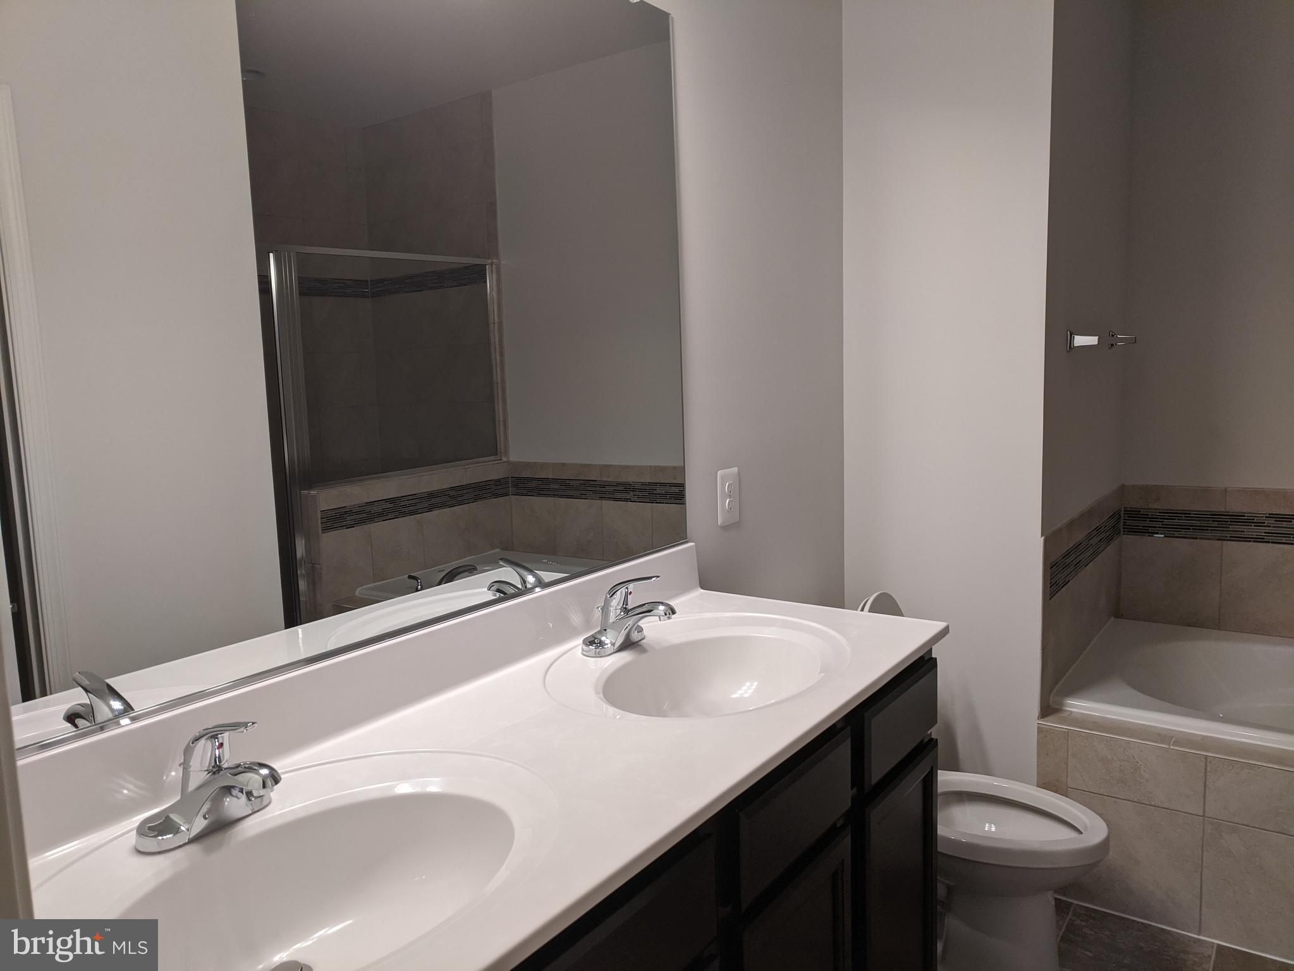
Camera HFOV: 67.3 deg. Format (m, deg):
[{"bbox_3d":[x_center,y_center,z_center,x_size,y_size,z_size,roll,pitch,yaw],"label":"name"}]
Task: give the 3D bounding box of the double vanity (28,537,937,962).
[{"bbox_3d":[-0.112,0.738,1.354,0.560,1.022,1.549,3,9,35],"label":"double vanity"}]

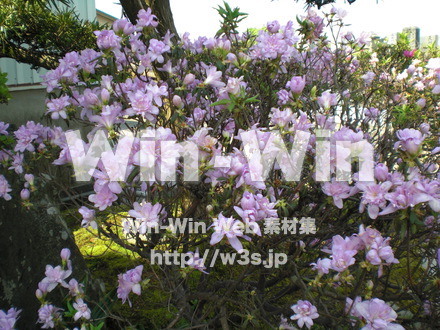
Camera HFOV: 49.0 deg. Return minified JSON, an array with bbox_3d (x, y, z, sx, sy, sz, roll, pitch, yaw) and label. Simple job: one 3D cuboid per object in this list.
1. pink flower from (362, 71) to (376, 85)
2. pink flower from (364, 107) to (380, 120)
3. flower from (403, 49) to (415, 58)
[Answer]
[{"bbox_3d":[0.501,-0.293,1.620,0.045,0.045,0.042,3,12,13],"label":"pink flower"},{"bbox_3d":[0.474,-0.160,1.500,0.047,0.042,0.042,3,12,14],"label":"pink flower"},{"bbox_3d":[0.902,-0.531,2.300,0.058,0.045,0.050,4,13,17],"label":"flower"}]

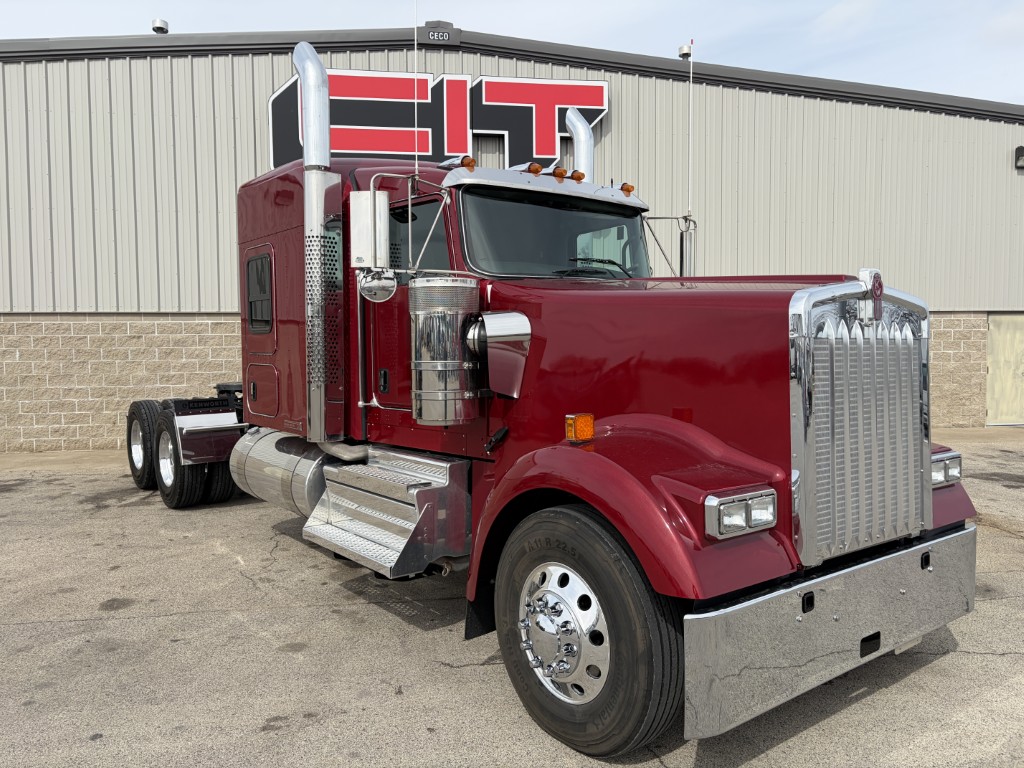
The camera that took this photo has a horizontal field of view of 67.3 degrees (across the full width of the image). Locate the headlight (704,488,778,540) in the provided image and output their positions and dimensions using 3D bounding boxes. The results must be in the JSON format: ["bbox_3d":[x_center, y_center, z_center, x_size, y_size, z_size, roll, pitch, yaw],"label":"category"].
[{"bbox_3d":[0.862,0.483,2.936,0.395,0.164,0.100,-1,3,-38],"label":"headlight"}]

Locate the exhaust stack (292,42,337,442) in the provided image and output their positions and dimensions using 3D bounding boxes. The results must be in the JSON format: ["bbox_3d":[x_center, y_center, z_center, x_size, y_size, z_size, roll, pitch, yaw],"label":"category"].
[{"bbox_3d":[-1.369,-0.961,5.314,0.210,2.710,0.350,-1,3,-38],"label":"exhaust stack"}]

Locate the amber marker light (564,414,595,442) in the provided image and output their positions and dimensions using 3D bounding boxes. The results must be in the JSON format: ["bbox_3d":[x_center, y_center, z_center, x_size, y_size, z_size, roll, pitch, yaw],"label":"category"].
[{"bbox_3d":[0.306,0.197,3.458,0.120,0.119,0.070,-1,3,-38],"label":"amber marker light"}]

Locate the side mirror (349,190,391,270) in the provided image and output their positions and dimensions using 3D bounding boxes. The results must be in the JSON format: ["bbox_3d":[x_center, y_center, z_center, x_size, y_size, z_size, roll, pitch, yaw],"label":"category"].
[{"bbox_3d":[-0.784,-0.854,4.255,0.205,0.425,0.085,0,3,-1],"label":"side mirror"}]

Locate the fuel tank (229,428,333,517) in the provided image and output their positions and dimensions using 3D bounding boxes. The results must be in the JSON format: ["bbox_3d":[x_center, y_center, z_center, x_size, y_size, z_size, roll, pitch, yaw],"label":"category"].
[{"bbox_3d":[-1.685,0.726,6.184,0.635,0.635,1.680,-2,3,-38],"label":"fuel tank"}]

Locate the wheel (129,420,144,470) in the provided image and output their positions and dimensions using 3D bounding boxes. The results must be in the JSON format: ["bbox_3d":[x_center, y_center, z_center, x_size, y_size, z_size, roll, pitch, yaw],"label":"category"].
[{"bbox_3d":[-4.433,0.752,9.346,0.220,0.597,0.597,-2,3,-38],"label":"wheel"}]

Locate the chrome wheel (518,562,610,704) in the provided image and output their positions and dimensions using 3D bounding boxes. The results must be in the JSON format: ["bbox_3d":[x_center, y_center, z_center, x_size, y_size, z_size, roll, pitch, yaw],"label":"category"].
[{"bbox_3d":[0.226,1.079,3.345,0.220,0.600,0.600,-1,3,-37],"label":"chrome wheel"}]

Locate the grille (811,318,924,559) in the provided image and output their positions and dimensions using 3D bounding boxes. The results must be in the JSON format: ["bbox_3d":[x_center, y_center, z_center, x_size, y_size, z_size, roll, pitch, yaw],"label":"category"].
[{"bbox_3d":[1.592,0.211,3.435,0.990,0.990,0.100,-2,3,-38],"label":"grille"}]

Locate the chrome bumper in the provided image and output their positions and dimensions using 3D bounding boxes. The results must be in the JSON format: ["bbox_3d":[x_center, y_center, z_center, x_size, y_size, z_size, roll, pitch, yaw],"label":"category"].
[{"bbox_3d":[1.575,1.007,3.487,2.380,0.460,0.150,-2,3,-38],"label":"chrome bumper"}]

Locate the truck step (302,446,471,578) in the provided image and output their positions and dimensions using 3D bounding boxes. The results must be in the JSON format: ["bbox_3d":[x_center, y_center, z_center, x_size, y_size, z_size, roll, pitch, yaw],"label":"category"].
[{"bbox_3d":[-0.888,0.785,5.120,0.520,0.640,1.252,-1,3,-38],"label":"truck step"}]

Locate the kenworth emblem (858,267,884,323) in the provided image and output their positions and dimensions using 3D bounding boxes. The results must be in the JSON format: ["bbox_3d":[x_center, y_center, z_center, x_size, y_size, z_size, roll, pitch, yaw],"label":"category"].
[{"bbox_3d":[1.594,-0.396,3.410,0.105,0.235,0.080,-2,3,-38],"label":"kenworth emblem"}]

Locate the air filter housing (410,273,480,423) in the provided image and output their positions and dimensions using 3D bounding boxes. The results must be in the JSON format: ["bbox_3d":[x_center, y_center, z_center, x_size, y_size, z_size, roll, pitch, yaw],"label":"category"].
[{"bbox_3d":[-0.363,-0.183,4.149,0.380,0.785,0.380,0,3,0],"label":"air filter housing"}]

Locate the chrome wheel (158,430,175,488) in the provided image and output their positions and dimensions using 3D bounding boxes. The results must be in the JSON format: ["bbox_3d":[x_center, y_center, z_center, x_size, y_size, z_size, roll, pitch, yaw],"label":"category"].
[{"bbox_3d":[-3.674,0.809,8.385,0.200,0.600,0.600,-1,3,-38],"label":"chrome wheel"}]

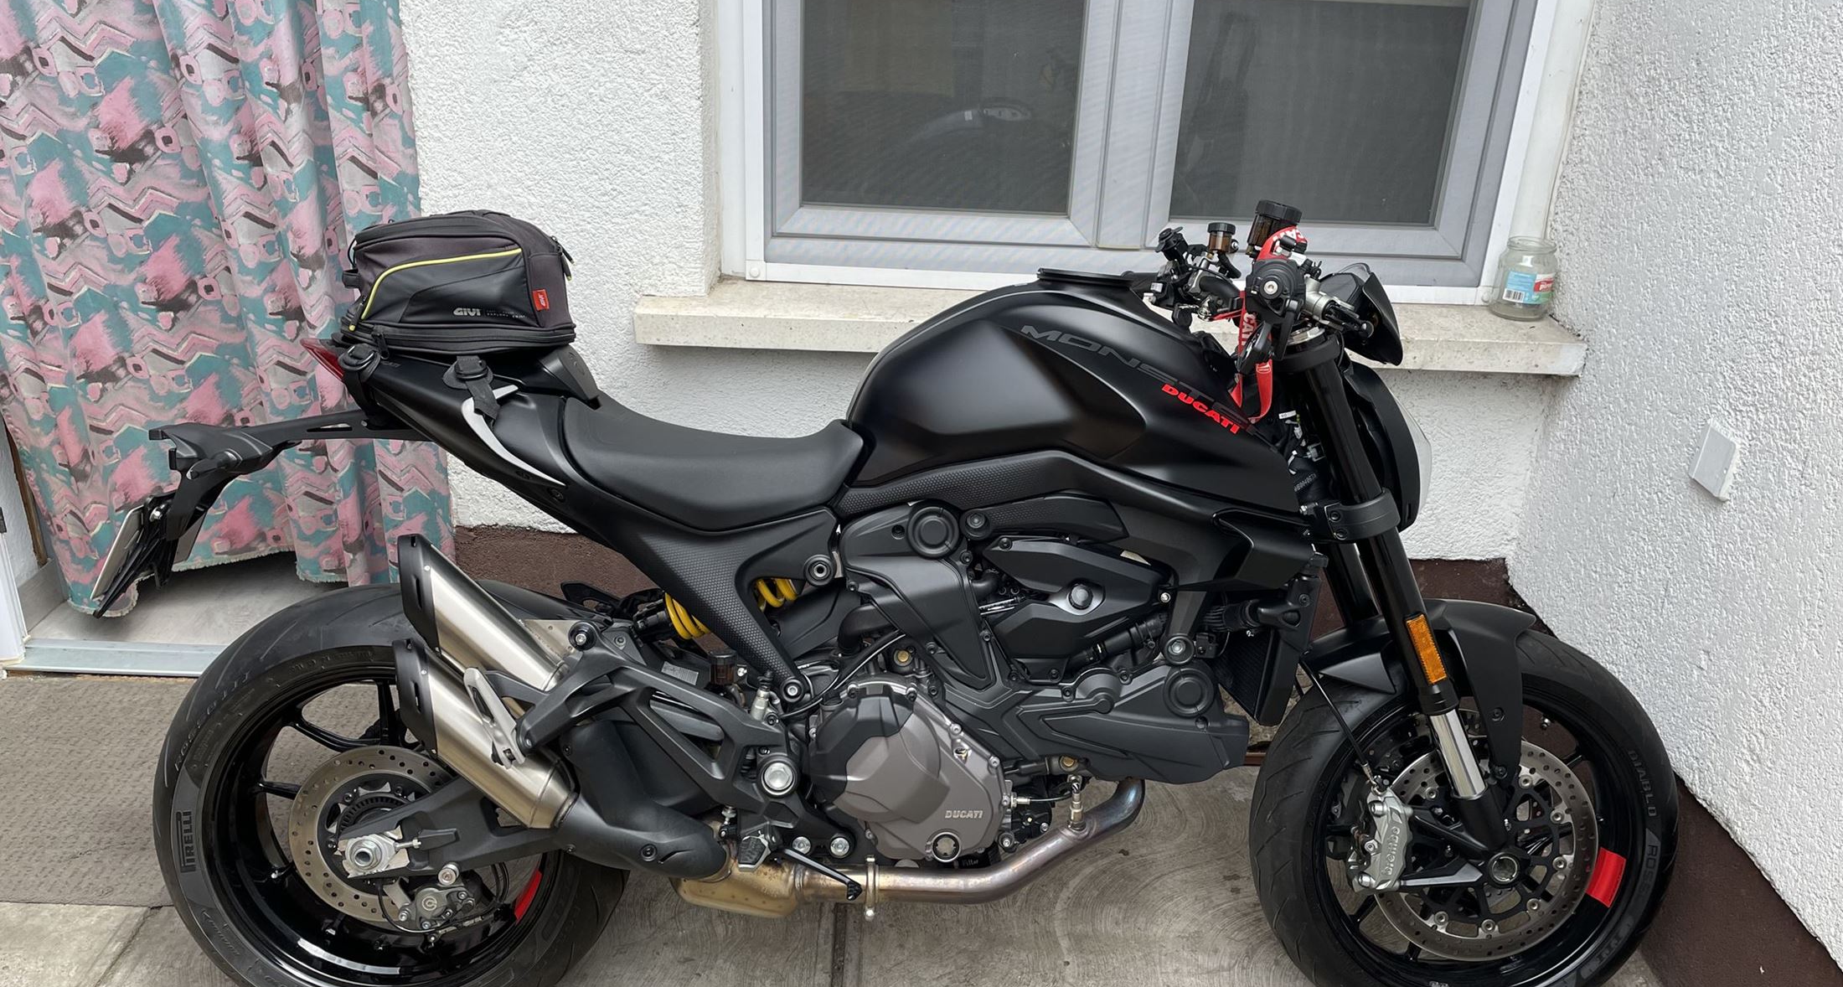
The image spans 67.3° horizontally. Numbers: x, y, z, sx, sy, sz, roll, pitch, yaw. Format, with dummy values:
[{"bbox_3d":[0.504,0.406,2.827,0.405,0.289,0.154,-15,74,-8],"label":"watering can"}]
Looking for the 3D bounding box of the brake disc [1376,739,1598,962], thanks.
[{"bbox_3d":[0.780,0.493,1.926,0.320,0.320,0.022,2,5,-1],"label":"brake disc"}]

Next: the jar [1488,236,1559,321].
[{"bbox_3d":[1.101,-0.392,2.528,0.100,0.136,0.100,2,24,-1],"label":"jar"}]

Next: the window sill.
[{"bbox_3d":[0.329,-0.300,2.489,1.645,0.056,0.215,2,24,-1],"label":"window sill"}]

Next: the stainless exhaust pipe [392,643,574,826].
[{"bbox_3d":[-0.543,0.298,1.694,0.290,0.100,0.095,40,5,-10],"label":"stainless exhaust pipe"}]

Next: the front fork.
[{"bbox_3d":[0.640,0.125,1.923,0.100,0.760,0.270,-23,11,0],"label":"front fork"}]

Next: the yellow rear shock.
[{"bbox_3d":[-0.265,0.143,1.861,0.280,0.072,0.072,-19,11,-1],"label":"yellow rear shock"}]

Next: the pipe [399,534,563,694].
[{"bbox_3d":[-0.531,0.169,1.674,0.285,0.105,0.095,40,5,-10],"label":"pipe"}]

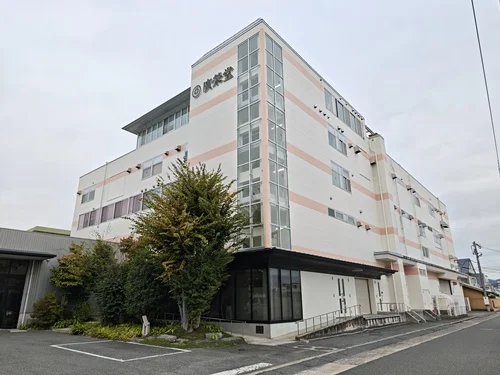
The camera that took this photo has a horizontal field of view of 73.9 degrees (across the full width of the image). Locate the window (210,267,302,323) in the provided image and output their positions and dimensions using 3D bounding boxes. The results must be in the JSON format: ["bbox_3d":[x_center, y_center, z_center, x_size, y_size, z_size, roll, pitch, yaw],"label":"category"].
[{"bbox_3d":[0.233,5.675,17.542,4.110,2.429,2.737,-16,-24,38],"label":"window"}]

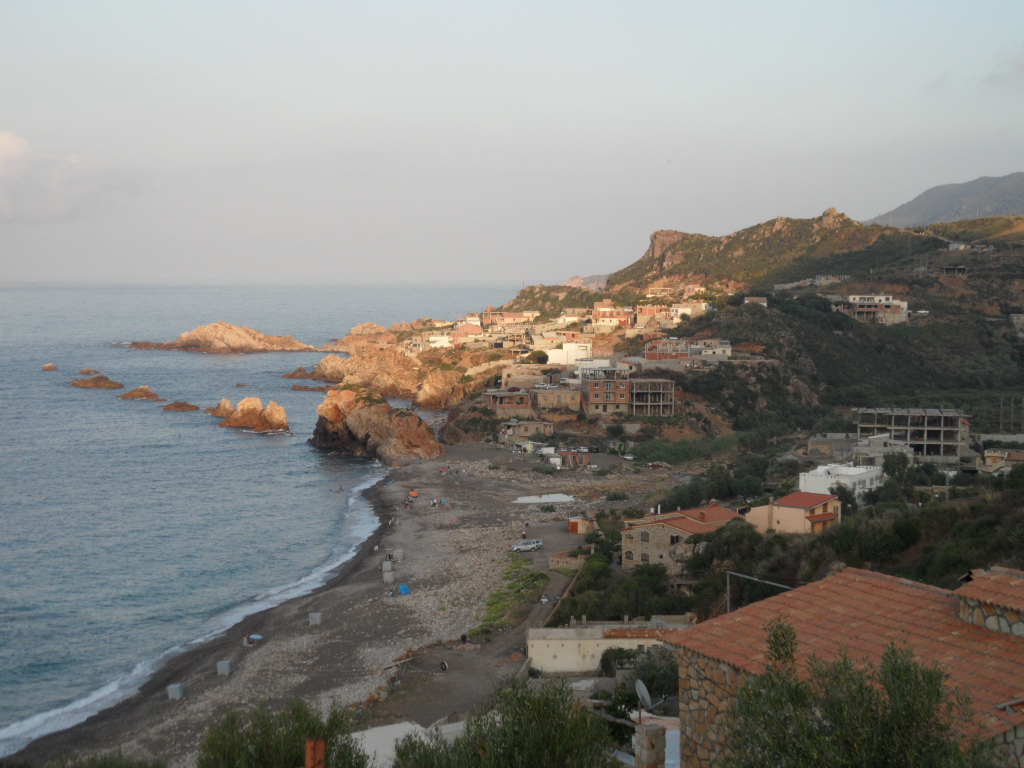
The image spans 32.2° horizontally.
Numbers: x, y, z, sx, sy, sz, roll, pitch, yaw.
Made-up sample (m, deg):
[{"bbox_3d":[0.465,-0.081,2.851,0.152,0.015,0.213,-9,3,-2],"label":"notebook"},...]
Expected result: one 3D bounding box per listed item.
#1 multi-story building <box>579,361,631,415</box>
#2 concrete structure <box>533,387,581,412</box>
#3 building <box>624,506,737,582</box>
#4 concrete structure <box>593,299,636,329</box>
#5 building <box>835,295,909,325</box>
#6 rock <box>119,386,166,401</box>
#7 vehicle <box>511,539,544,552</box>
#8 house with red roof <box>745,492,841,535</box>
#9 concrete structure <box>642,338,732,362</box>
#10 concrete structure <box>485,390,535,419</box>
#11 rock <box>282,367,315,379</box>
[{"bbox_3d":[26.240,1.300,492.930,11.500,13.300,12.000,-1,3,-9],"label":"multi-story building"},{"bbox_3d":[11.560,4.450,456.050,10.600,5.500,9.000,-1,3,-12],"label":"concrete structure"},{"bbox_3d":[24.760,23.090,257.800,12.500,8.000,12.500,3,5,42],"label":"building"},{"bbox_3d":[39.890,-27.810,697.570,14.000,10.500,11.000,1,3,14],"label":"concrete structure"},{"bbox_3d":[135.810,-28.240,670.500,26.000,10.800,12.000,1,3,9],"label":"building"},{"bbox_3d":[-143.520,3.190,689.380,17.500,4.600,9.000,0,3,0],"label":"rock"},{"bbox_3d":[2.070,24.810,271.930,4.100,1.500,1.700,-2,4,-25],"label":"vehicle"},{"bbox_3d":[43.560,19.790,274.640,11.500,5.400,8.200,3,5,45],"label":"house with red roof"},{"bbox_3d":[54.710,-10.890,553.320,26.000,7.200,12.000,0,3,1],"label":"concrete structure"},{"bbox_3d":[-0.670,5.440,476.140,9.400,6.400,12.000,-1,4,-17],"label":"concrete structure"},{"bbox_3d":[-100.090,-5.370,832.120,14.500,4.900,8.500,0,3,0],"label":"rock"}]

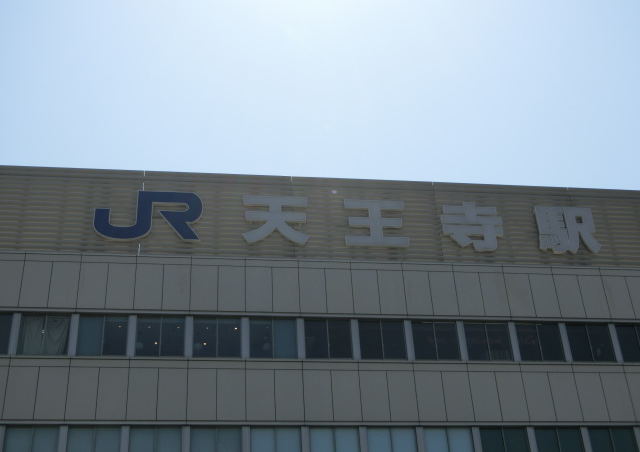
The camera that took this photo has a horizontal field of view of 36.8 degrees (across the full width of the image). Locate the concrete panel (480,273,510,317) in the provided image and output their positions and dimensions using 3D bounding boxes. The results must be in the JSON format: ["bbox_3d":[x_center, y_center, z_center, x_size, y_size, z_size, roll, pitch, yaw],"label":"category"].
[{"bbox_3d":[6.467,2.580,35.635,0.970,1.859,0.100,2,-34,-8],"label":"concrete panel"}]

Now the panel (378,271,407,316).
[{"bbox_3d":[2.418,2.265,32.583,0.900,1.720,0.120,2,-34,-8],"label":"panel"}]

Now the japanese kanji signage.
[{"bbox_3d":[1.362,-0.040,37.611,19.892,2.358,0.250,2,-34,-8],"label":"japanese kanji signage"}]

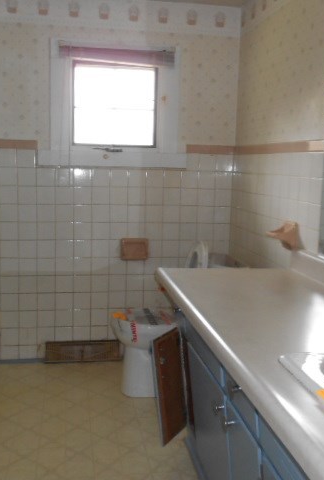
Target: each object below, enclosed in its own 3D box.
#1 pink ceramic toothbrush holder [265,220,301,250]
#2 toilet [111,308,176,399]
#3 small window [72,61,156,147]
[{"bbox_3d":[0.536,-0.027,2.450,0.108,0.135,0.148,0,8,-10],"label":"pink ceramic toothbrush holder"},{"bbox_3d":[0.093,0.427,2.980,0.758,0.788,0.414,0,8,-10],"label":"toilet"},{"bbox_3d":[-0.280,-0.794,3.178,0.497,0.476,0.069,0,8,-10],"label":"small window"}]

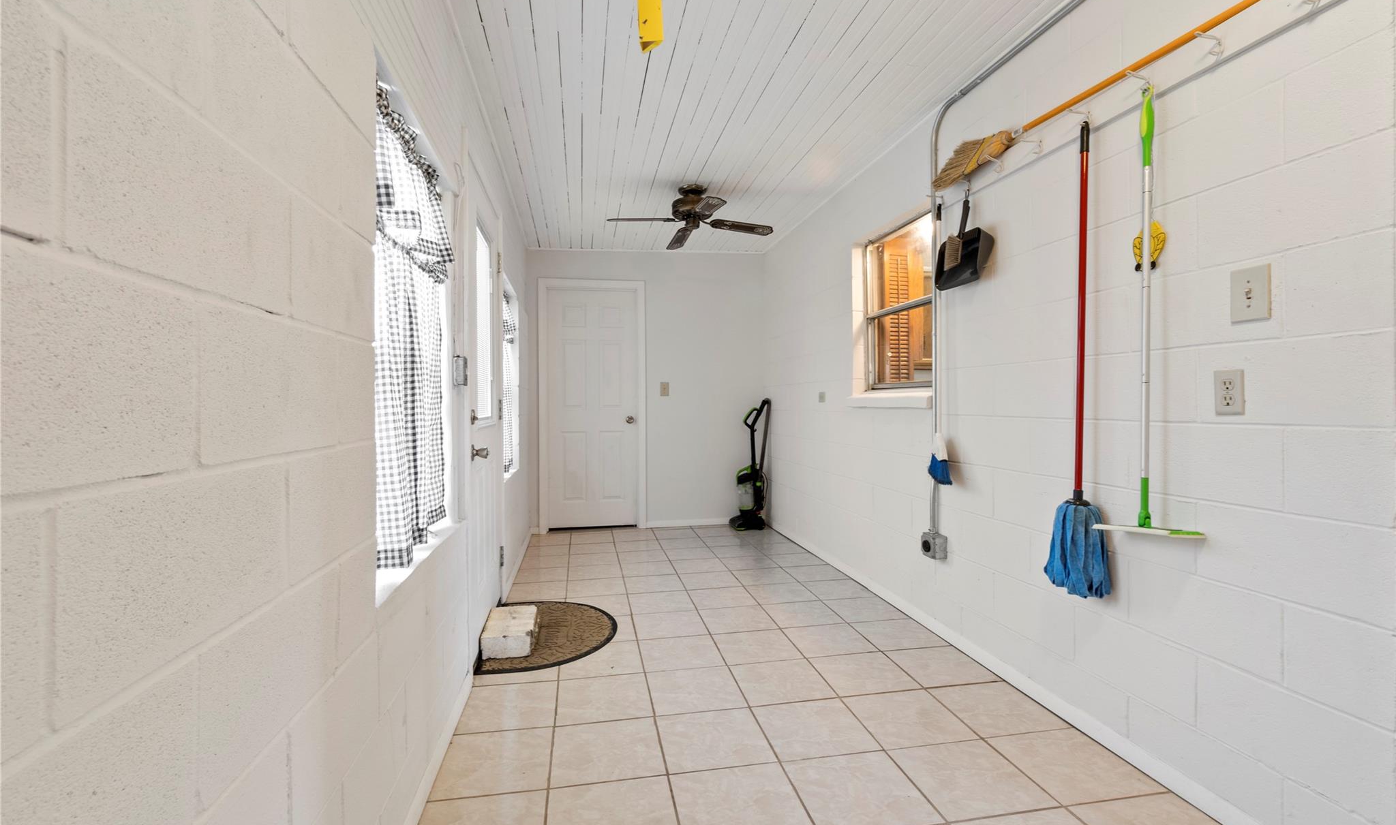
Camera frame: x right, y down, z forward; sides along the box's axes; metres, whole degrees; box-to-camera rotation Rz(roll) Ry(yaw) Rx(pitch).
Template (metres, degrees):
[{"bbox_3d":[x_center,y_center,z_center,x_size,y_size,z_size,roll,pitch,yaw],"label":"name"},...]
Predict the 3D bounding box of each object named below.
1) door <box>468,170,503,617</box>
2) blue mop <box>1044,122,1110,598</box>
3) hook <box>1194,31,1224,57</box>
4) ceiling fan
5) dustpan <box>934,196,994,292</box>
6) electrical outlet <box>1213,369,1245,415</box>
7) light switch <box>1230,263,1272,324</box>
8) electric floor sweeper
[{"bbox_3d":[-1.012,-0.023,2.733,0.050,2.040,0.830,0,1,-10],"label":"door"},{"bbox_3d":[1.186,-0.165,1.826,0.145,1.465,0.170,0,1,-10],"label":"blue mop"},{"bbox_3d":[1.287,-0.930,1.472,0.078,0.060,0.024,0,1,-10],"label":"hook"},{"bbox_3d":[-0.025,-1.290,3.671,1.080,0.280,1.080,0,1,-6],"label":"ceiling fan"},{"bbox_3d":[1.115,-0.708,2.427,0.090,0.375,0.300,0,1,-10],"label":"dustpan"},{"bbox_3d":[1.345,-0.049,1.476,0.010,0.115,0.071,0,1,-10],"label":"electrical outlet"},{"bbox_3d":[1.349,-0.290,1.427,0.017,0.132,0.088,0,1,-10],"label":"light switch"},{"bbox_3d":[0.462,0.444,5.096,0.370,1.135,0.290,0,1,-10],"label":"electric floor sweeper"}]

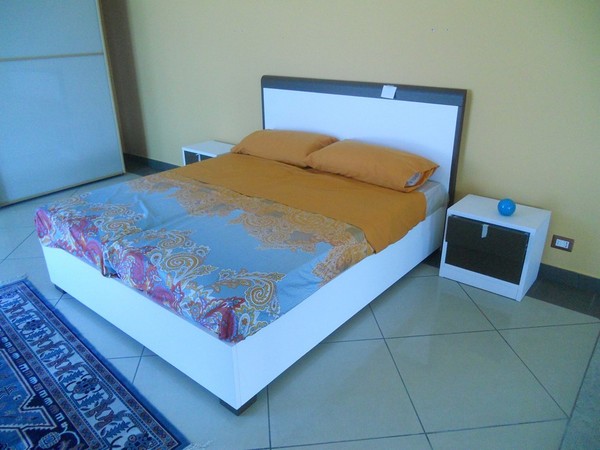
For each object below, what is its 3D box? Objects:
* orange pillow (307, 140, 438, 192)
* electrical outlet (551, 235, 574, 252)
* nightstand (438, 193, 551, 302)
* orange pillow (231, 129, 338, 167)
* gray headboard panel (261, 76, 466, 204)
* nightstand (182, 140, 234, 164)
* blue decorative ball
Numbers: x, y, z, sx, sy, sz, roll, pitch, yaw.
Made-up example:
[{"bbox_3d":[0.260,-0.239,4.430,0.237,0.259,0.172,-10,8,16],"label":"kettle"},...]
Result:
[{"bbox_3d":[0.469,-0.427,3.224,0.890,0.185,0.350,17,29,36],"label":"orange pillow"},{"bbox_3d":[1.611,0.116,2.873,0.118,0.083,0.012,17,29,36],"label":"electrical outlet"},{"bbox_3d":[1.232,0.128,2.974,0.508,0.469,0.361,17,29,36],"label":"nightstand"},{"bbox_3d":[-0.127,-0.618,3.682,0.860,0.185,0.350,17,29,36],"label":"orange pillow"},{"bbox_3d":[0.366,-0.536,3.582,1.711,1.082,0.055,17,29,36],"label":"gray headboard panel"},{"bbox_3d":[-0.813,-0.511,4.553,0.508,0.469,0.361,17,29,36],"label":"nightstand"},{"bbox_3d":[1.234,-0.104,2.782,0.107,0.107,0.107,0,23,0],"label":"blue decorative ball"}]

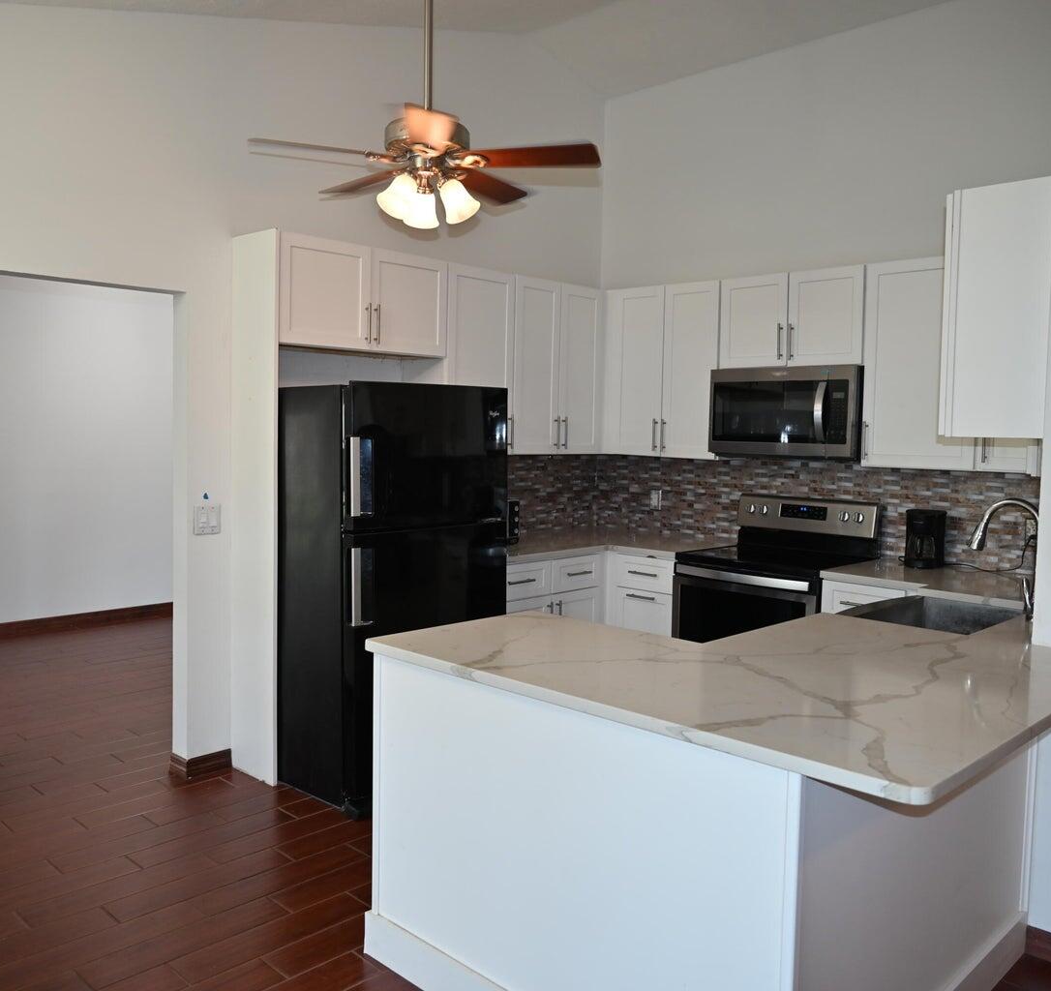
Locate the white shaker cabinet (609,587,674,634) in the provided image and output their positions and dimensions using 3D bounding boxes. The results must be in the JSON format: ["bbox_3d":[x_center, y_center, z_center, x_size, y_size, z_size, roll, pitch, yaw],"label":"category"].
[{"bbox_3d":[0.802,0.783,5.305,0.440,0.608,0.605,5,5,43],"label":"white shaker cabinet"}]

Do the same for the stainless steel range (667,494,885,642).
[{"bbox_3d":[1.211,0.623,4.845,0.758,1.185,0.685,5,5,43],"label":"stainless steel range"}]

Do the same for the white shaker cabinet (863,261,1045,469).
[{"bbox_3d":[1.928,-0.566,4.315,0.808,0.909,0.325,5,5,44],"label":"white shaker cabinet"}]

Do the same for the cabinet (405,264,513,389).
[{"bbox_3d":[-0.332,-0.659,4.971,0.323,0.909,0.461,5,5,43],"label":"cabinet"}]

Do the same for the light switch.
[{"bbox_3d":[-1.345,0.102,4.198,0.010,0.128,0.121,5,5,43],"label":"light switch"}]

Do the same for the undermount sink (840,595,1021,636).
[{"bbox_3d":[1.425,0.539,3.467,0.540,0.240,0.750,5,5,44],"label":"undermount sink"}]

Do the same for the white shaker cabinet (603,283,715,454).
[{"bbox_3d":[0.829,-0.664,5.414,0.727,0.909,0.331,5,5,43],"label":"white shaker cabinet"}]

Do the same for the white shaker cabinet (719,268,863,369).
[{"bbox_3d":[1.365,-0.843,4.841,0.764,0.450,0.325,5,5,44],"label":"white shaker cabinet"}]

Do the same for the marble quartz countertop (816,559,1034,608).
[{"bbox_3d":[1.865,0.368,4.145,1.050,0.030,0.720,5,5,44],"label":"marble quartz countertop"}]

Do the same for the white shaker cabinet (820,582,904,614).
[{"bbox_3d":[1.652,0.770,4.493,0.374,0.797,0.605,5,5,43],"label":"white shaker cabinet"}]

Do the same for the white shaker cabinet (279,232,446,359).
[{"bbox_3d":[-0.800,-0.869,4.458,0.323,0.441,0.912,5,5,43],"label":"white shaker cabinet"}]

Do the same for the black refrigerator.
[{"bbox_3d":[-0.634,0.366,4.328,0.790,1.675,0.825,5,5,44],"label":"black refrigerator"}]

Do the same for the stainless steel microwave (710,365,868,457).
[{"bbox_3d":[1.333,-0.404,4.841,0.763,0.433,0.400,5,5,44],"label":"stainless steel microwave"}]

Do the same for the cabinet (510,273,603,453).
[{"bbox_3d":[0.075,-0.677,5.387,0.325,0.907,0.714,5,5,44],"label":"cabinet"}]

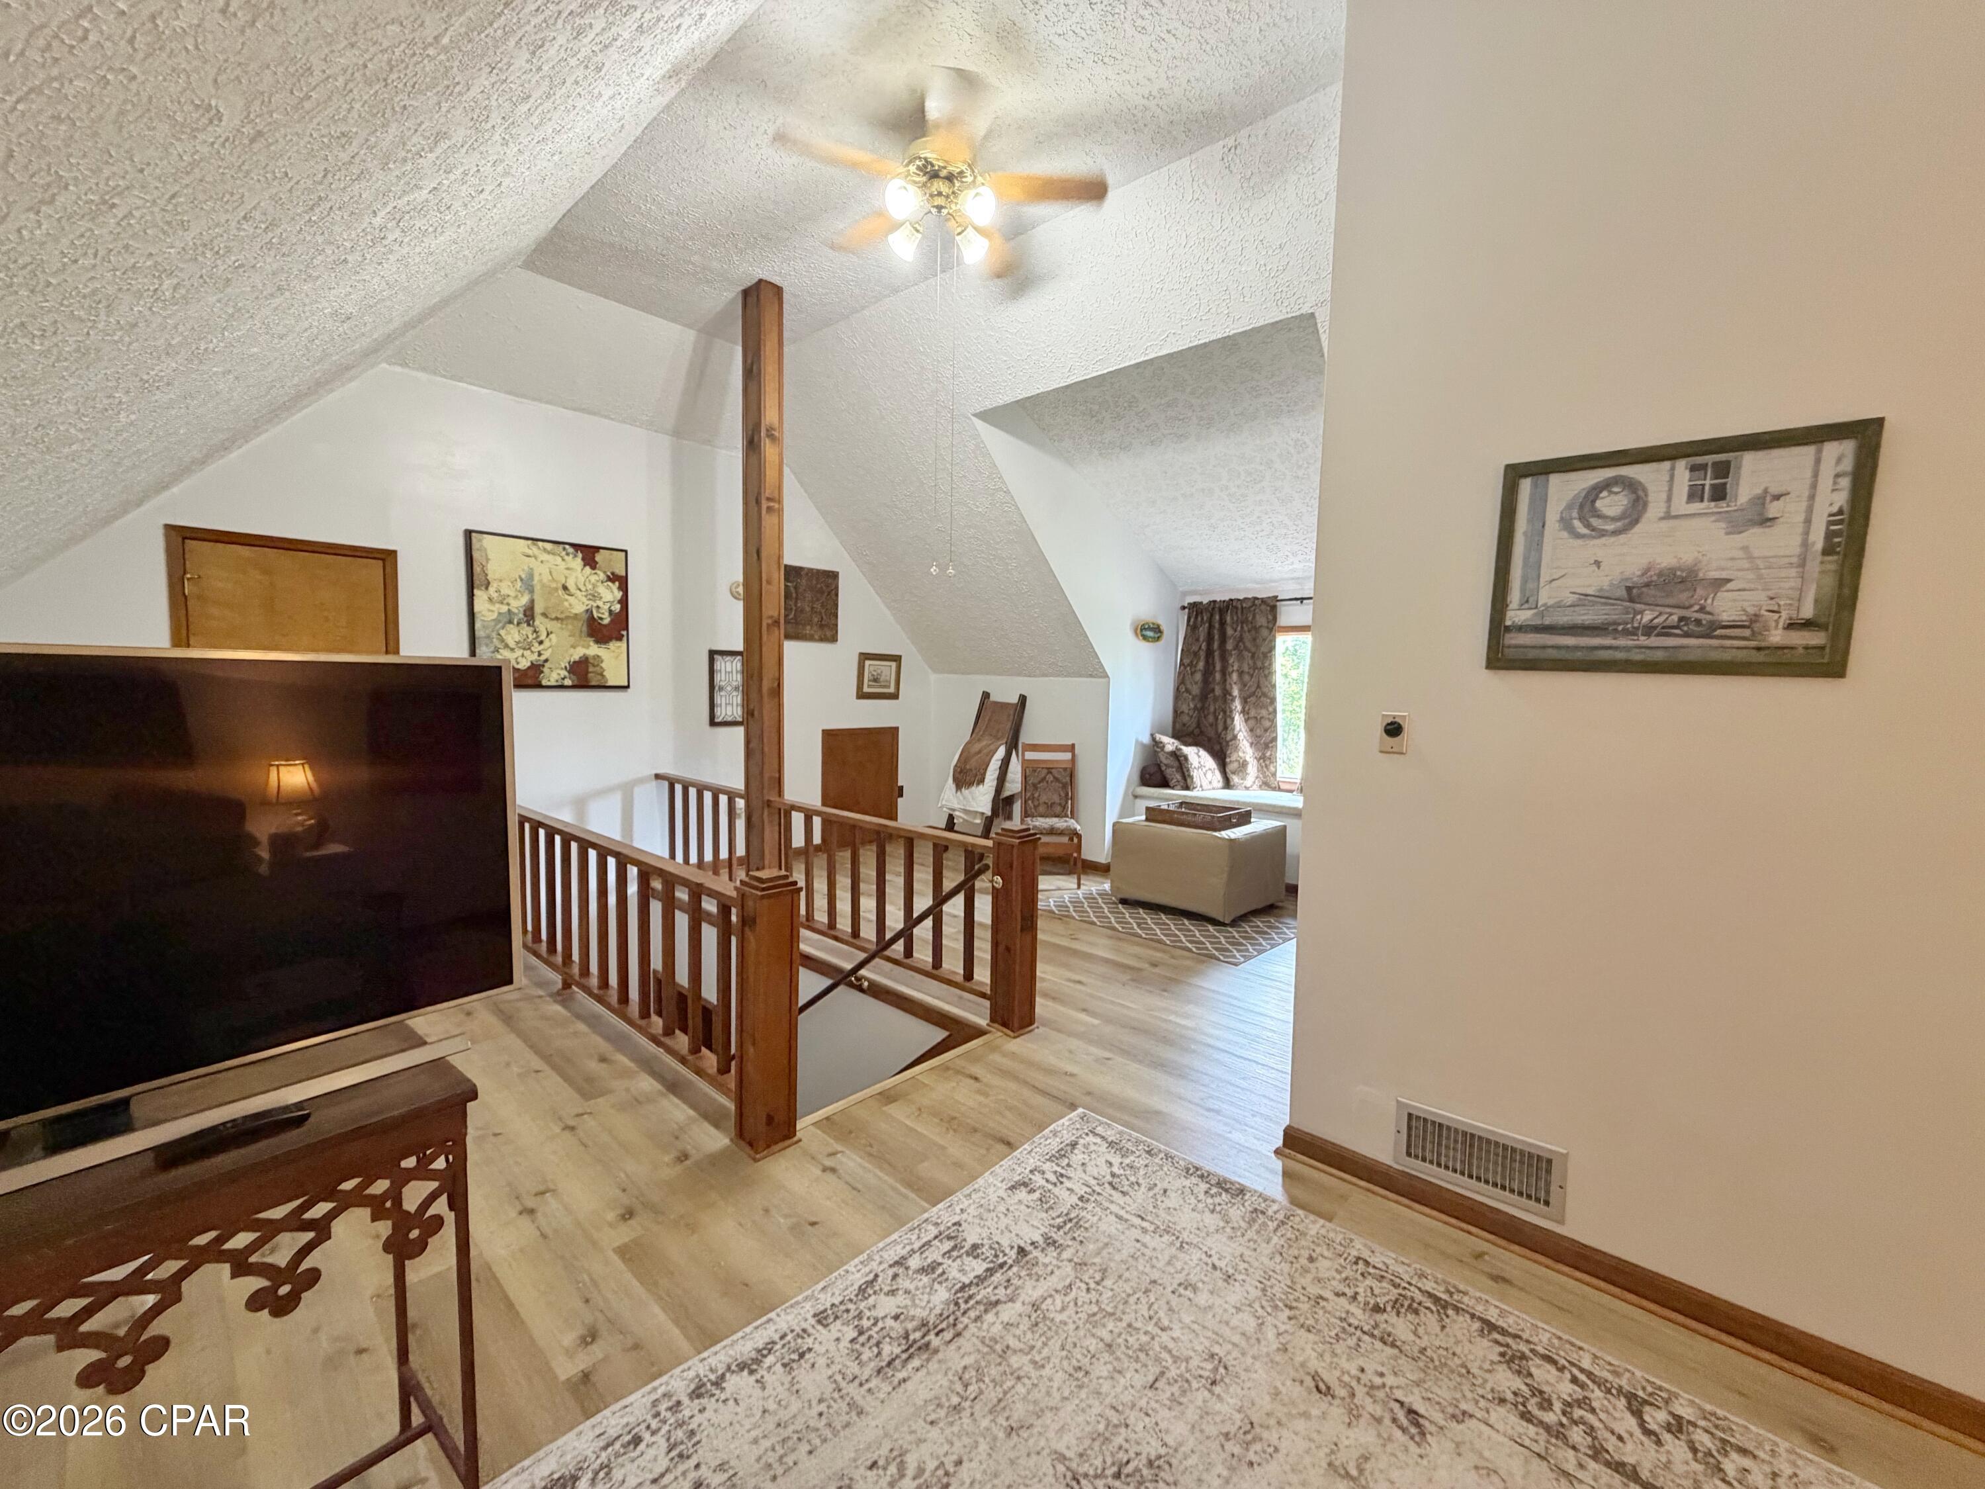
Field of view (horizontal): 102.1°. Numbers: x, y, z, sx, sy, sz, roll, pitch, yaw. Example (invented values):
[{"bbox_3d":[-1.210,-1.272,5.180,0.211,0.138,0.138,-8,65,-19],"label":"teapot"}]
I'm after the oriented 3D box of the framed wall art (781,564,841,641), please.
[{"bbox_3d":[-1.451,-1.098,6.323,0.030,0.571,0.600,6,7,42],"label":"framed wall art"}]

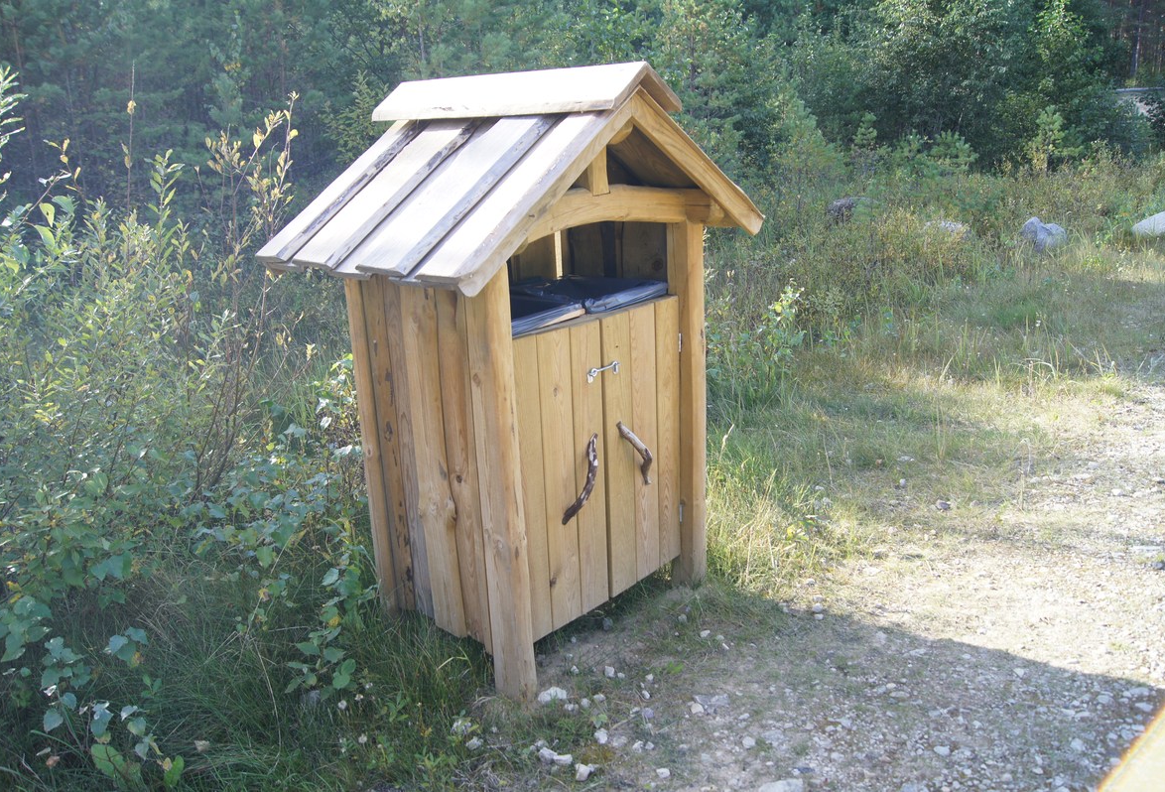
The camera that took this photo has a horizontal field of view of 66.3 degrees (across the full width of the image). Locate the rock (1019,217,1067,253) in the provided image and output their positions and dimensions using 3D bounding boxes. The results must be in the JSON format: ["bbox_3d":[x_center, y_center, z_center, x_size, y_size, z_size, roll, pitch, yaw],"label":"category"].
[{"bbox_3d":[5.166,-1.796,10.000,0.500,0.400,0.450,6,19,26],"label":"rock"}]

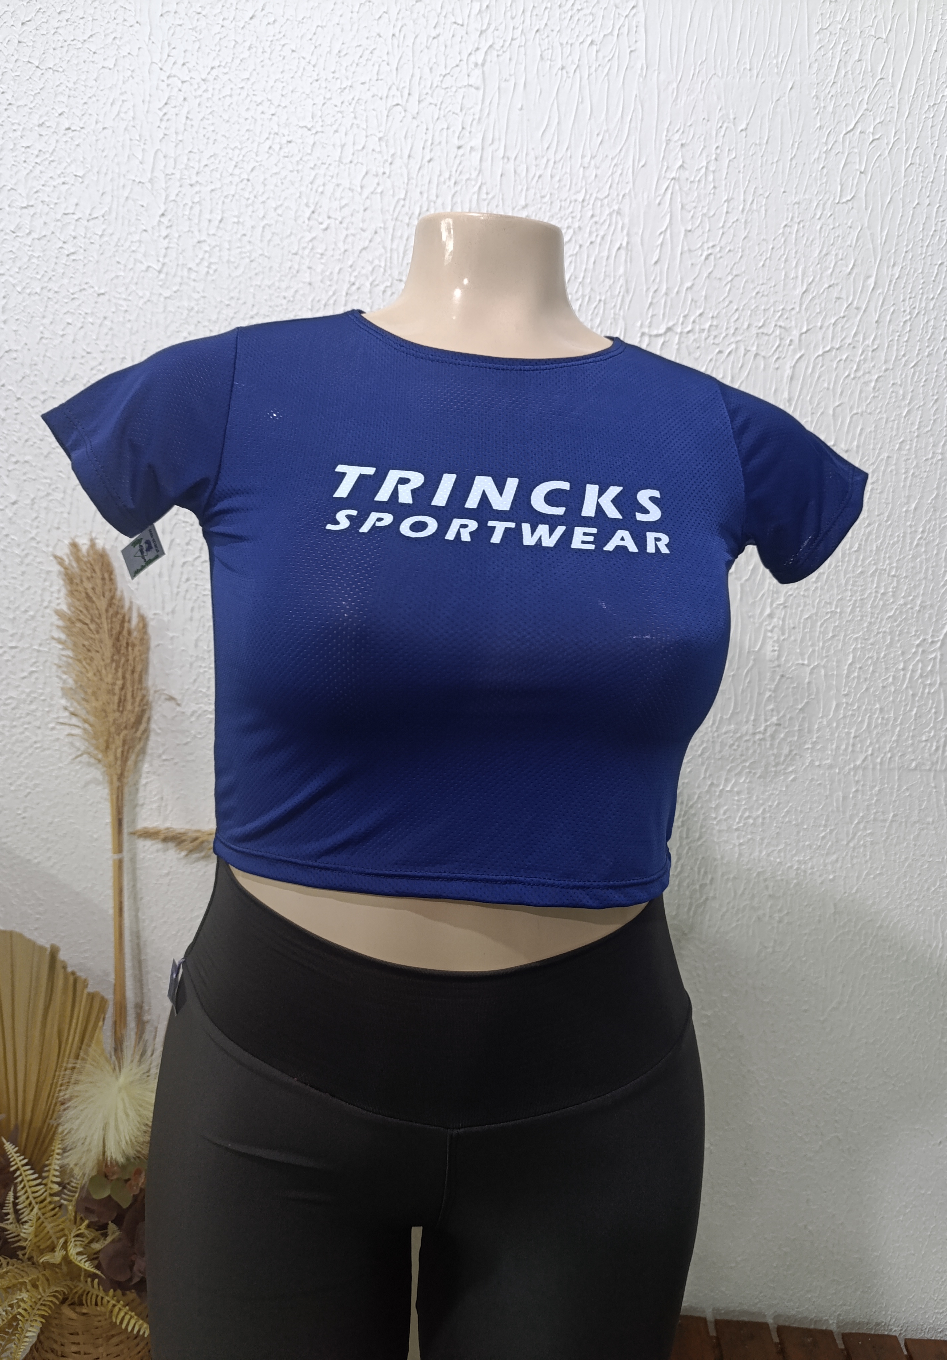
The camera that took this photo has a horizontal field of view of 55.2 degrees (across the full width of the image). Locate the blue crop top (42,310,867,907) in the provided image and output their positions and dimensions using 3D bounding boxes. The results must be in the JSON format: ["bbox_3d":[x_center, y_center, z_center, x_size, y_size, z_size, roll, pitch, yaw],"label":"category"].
[{"bbox_3d":[0.007,-0.051,0.665,0.600,0.420,0.270,0,7,-10],"label":"blue crop top"}]

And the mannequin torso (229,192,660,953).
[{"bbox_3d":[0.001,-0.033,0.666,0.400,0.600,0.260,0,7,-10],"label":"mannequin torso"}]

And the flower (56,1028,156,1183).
[{"bbox_3d":[-0.458,0.536,1.140,0.135,0.180,0.130,2,7,0],"label":"flower"}]

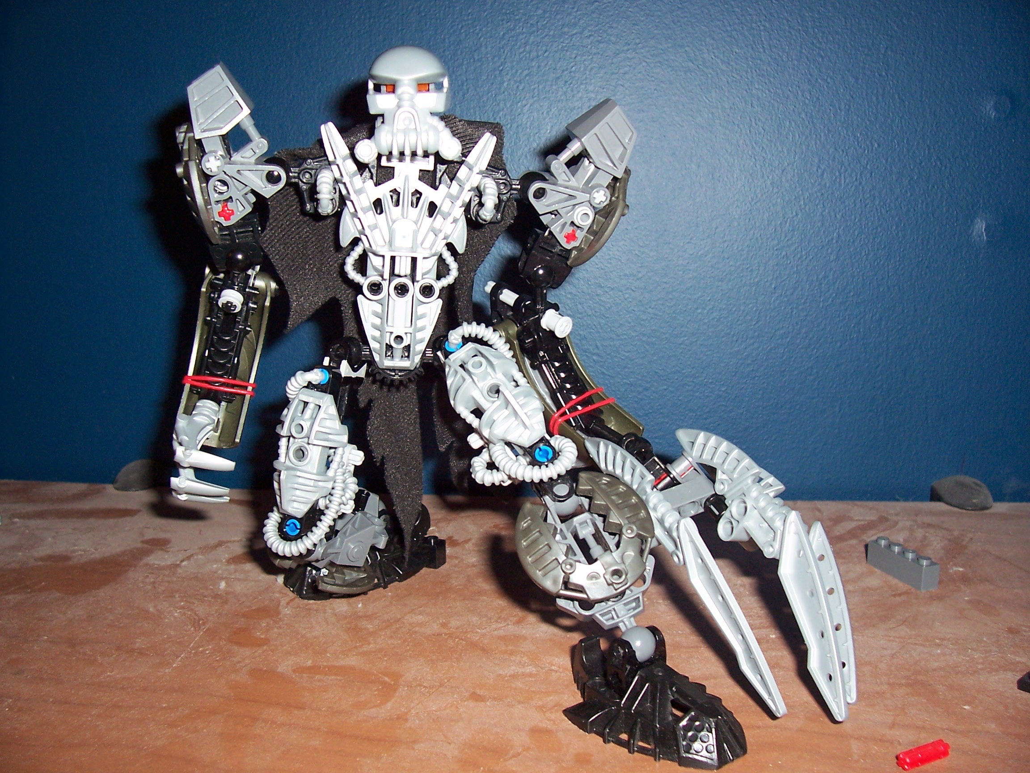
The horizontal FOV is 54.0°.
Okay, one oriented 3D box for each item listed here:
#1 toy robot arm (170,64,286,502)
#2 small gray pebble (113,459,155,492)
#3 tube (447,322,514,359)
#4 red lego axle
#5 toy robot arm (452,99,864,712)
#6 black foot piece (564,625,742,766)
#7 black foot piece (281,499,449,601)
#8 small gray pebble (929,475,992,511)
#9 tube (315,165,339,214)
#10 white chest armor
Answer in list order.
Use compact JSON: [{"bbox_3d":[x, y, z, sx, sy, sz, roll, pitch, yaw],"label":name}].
[{"bbox_3d":[-0.092,-0.033,0.322,0.037,0.137,0.039,-1,10,-14],"label":"toy robot arm"},{"bbox_3d":[-0.201,0.046,0.539,0.024,0.016,0.017,1,10,6],"label":"small gray pebble"},{"bbox_3d":[-0.011,-0.015,0.320,0.021,0.011,0.011,10,10,-7],"label":"tube"},{"bbox_3d":[0.107,0.096,0.264,0.016,0.005,0.005,-5,11,-25],"label":"red lego axle"},{"bbox_3d":[0.042,0.005,0.319,0.064,0.202,0.071,-23,-8,-3],"label":"toy robot arm"},{"bbox_3d":[0.038,0.081,0.285,0.043,0.027,0.059,-9,13,-42],"label":"black foot piece"},{"bbox_3d":[-0.062,0.061,0.402,0.061,0.028,0.044,-8,13,-39],"label":"black foot piece"},{"bbox_3d":[0.214,0.050,0.490,0.029,0.015,0.018,1,10,6],"label":"small gray pebble"},{"bbox_3d":[-0.057,-0.060,0.309,0.007,0.015,0.009,-2,10,-9],"label":"tube"},{"bbox_3d":[-0.033,-0.043,0.311,0.052,0.076,0.024,0,10,-10],"label":"white chest armor"}]

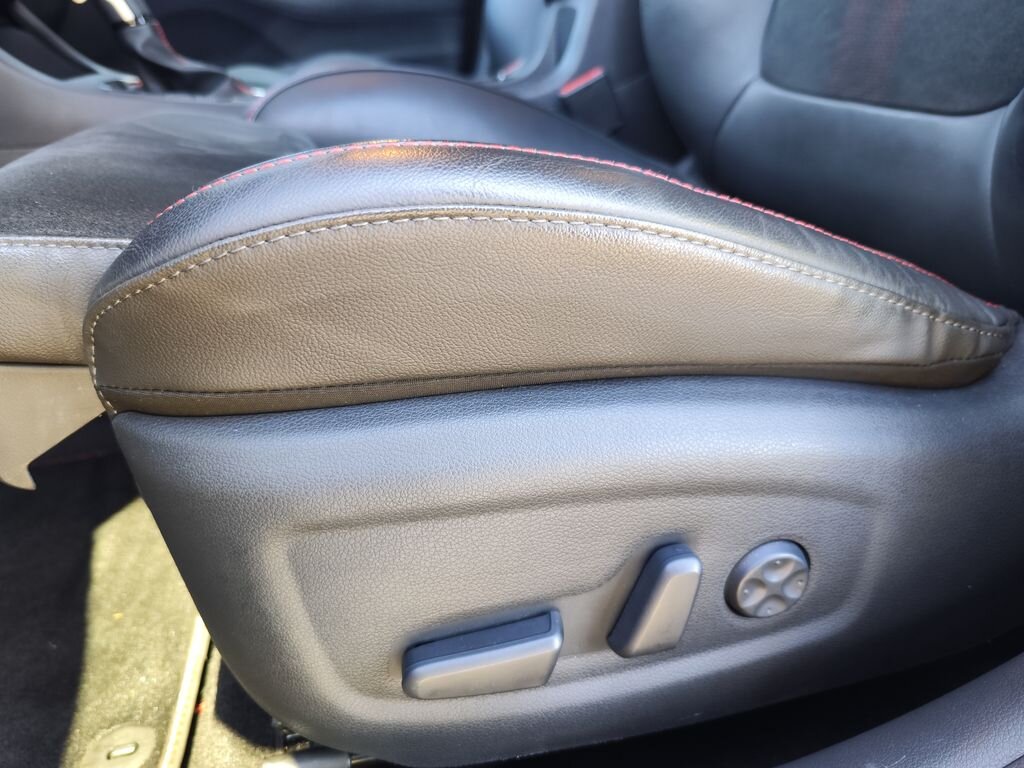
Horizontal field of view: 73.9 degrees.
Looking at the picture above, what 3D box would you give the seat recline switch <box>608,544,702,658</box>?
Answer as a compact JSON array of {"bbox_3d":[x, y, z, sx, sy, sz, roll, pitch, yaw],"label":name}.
[{"bbox_3d":[0.072,0.109,0.342,0.031,0.060,0.018,8,19,-15],"label":"seat recline switch"}]

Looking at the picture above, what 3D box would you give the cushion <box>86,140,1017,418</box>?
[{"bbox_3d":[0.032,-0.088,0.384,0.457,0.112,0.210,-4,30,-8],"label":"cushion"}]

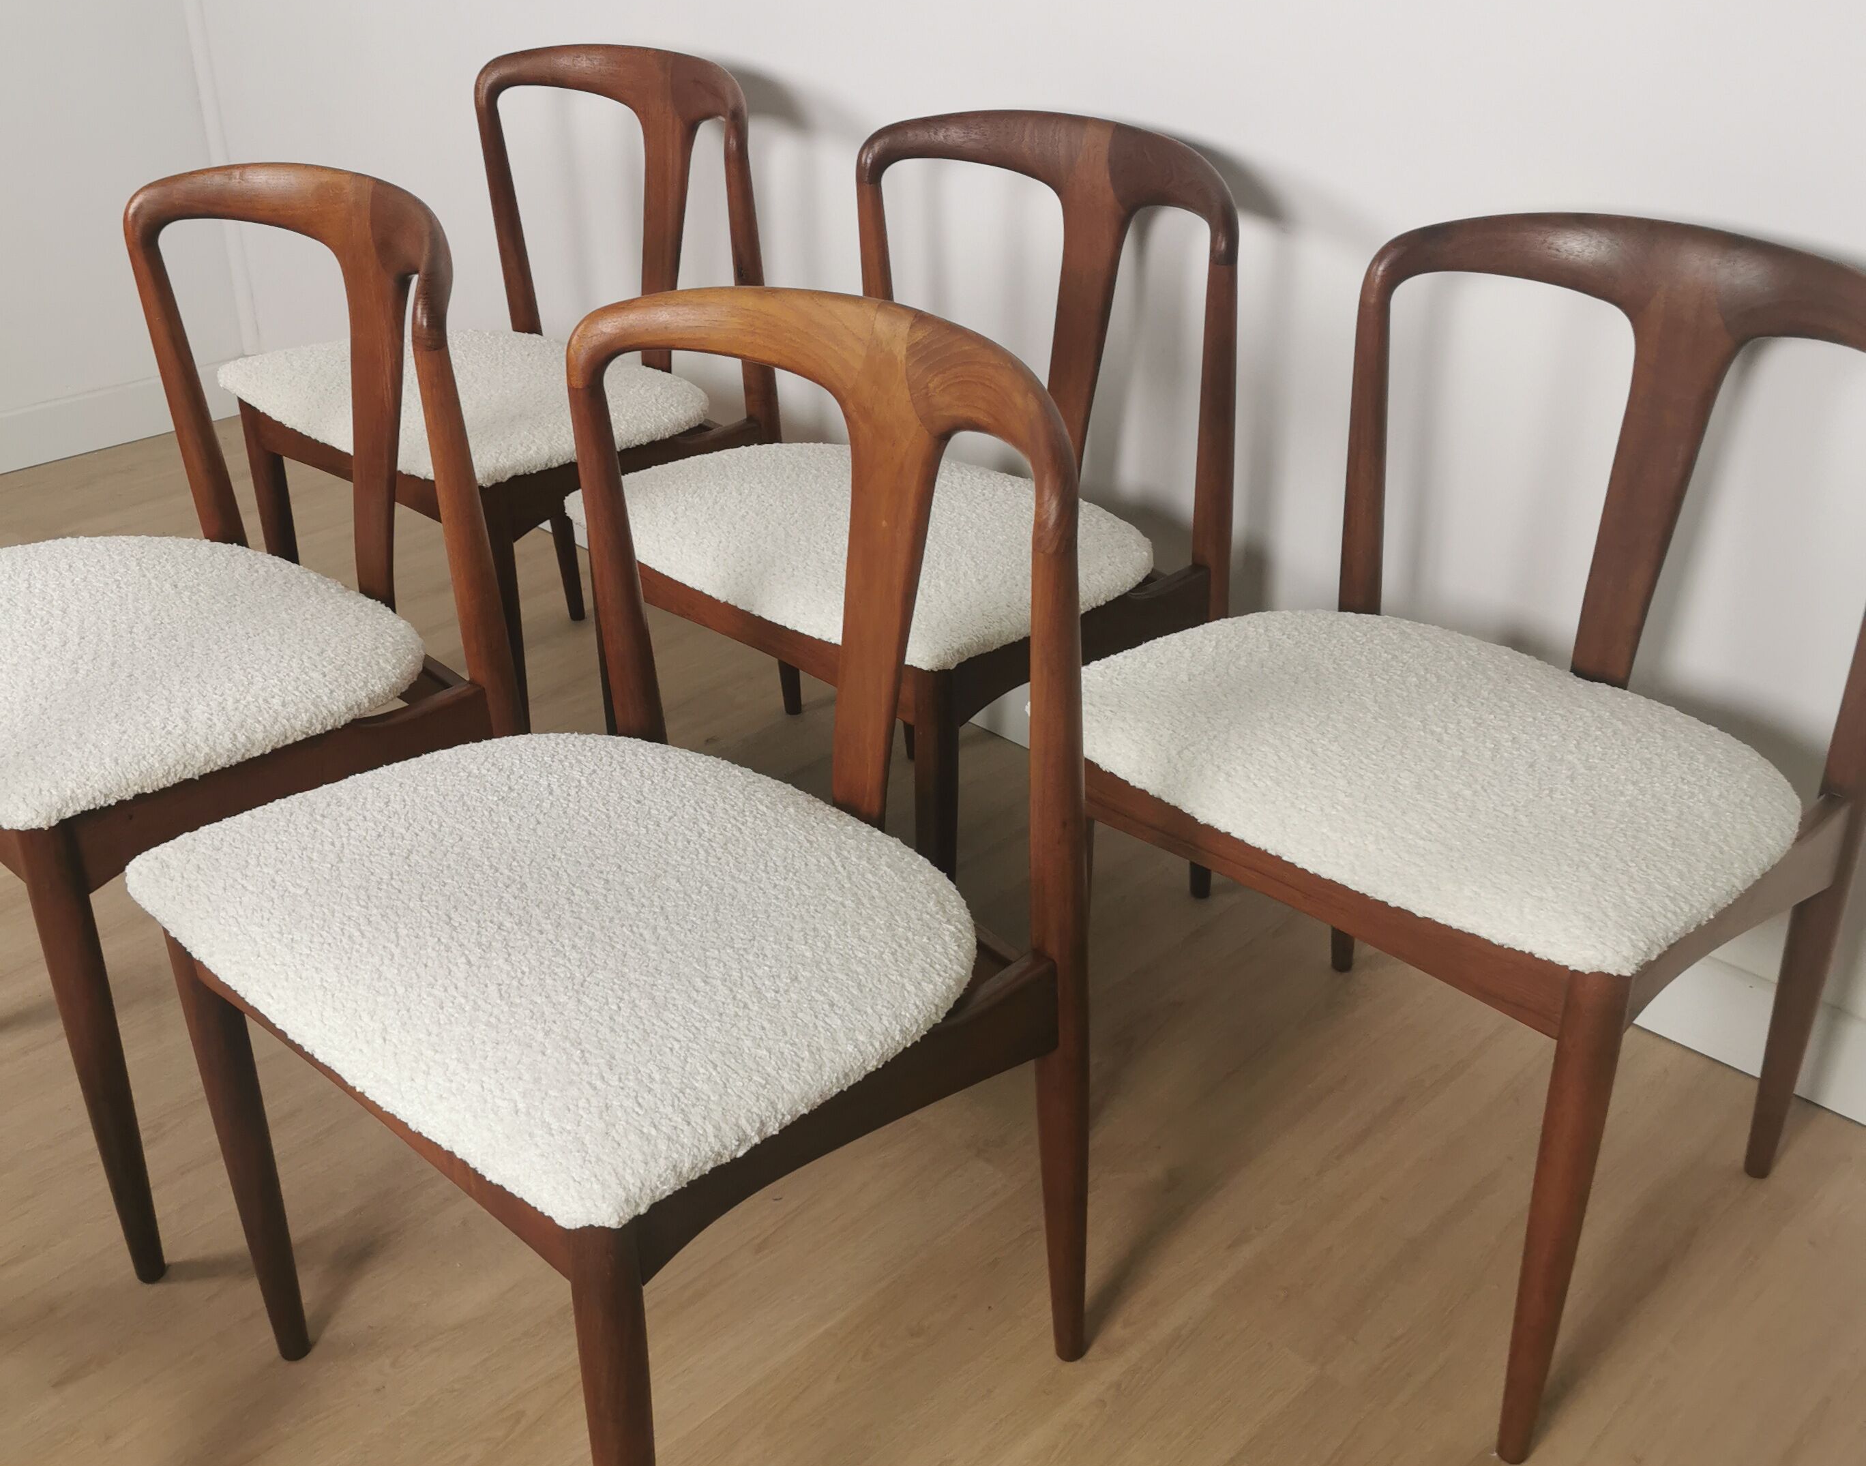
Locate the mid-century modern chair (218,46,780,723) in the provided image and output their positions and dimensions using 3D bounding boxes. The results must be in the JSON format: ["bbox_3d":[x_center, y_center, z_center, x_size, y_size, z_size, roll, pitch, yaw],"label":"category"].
[{"bbox_3d":[-0.487,-0.381,2.343,0.500,0.800,0.523,23,36,36],"label":"mid-century modern chair"}]

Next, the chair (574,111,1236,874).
[{"bbox_3d":[-0.005,-0.180,1.966,0.500,0.800,0.523,24,37,38],"label":"chair"}]

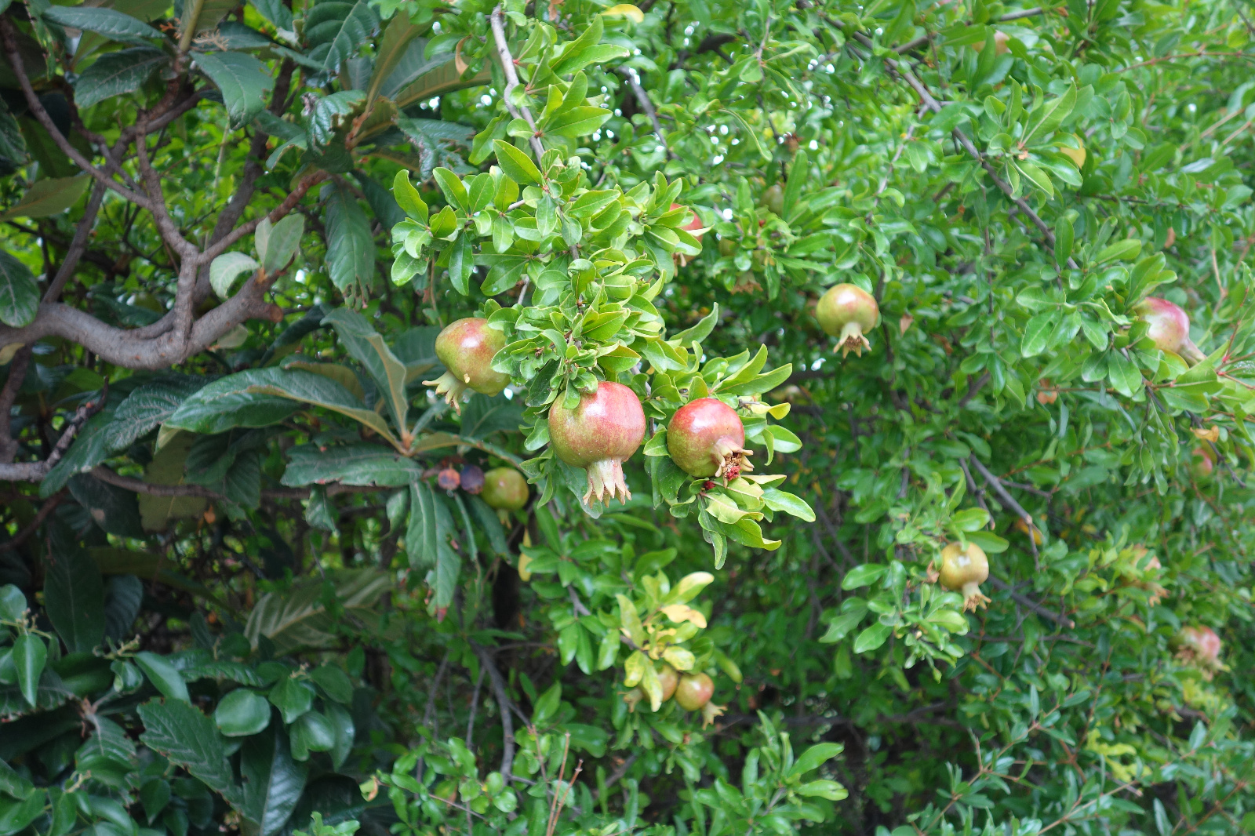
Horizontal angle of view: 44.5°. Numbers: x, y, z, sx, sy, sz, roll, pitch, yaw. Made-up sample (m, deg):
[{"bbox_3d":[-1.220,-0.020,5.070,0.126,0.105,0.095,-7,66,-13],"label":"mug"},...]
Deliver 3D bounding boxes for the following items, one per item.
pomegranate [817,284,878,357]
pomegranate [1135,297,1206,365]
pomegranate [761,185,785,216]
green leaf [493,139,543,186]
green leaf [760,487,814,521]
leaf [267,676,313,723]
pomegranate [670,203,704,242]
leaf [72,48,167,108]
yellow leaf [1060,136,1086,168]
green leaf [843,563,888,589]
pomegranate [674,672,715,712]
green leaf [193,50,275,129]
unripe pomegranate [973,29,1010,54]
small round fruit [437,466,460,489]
[{"bbox_3d":[0.247,-0.110,1.720,0.070,0.081,0.070,0,0,0],"label":"pomegranate"},{"bbox_3d":[0.565,-0.091,1.600,0.092,0.055,0.055,43,0,12],"label":"pomegranate"},{"bbox_3d":[0.183,-0.270,1.900,0.034,0.042,0.034,0,0,0],"label":"pomegranate"},{"bbox_3d":[-0.093,-0.217,1.300,0.026,0.058,0.009,-49,0,-32],"label":"green leaf"},{"bbox_3d":[0.131,0.070,1.250,0.051,0.020,0.011,24,-28,11],"label":"green leaf"},{"bbox_3d":[-0.330,0.275,1.500,0.044,0.050,0.014,6,-20,2],"label":"leaf"},{"bbox_3d":[0.050,-0.186,1.550,0.058,0.066,0.058,0,0,0],"label":"pomegranate"},{"bbox_3d":[-0.545,-0.365,1.650,0.118,0.022,0.055,-28,45,-17],"label":"leaf"},{"bbox_3d":[0.494,-0.294,1.700,0.028,0.038,0.012,0,-3,6],"label":"yellow leaf"},{"bbox_3d":[0.278,0.186,1.800,0.062,0.010,0.026,-14,49,-21],"label":"green leaf"},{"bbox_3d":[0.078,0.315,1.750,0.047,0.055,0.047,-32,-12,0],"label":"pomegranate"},{"bbox_3d":[-0.413,-0.343,1.600,0.068,0.133,0.031,-9,-37,-34],"label":"green leaf"},{"bbox_3d":[0.511,-0.520,2.150,0.058,0.058,0.058,0,0,0],"label":"unripe pomegranate"},{"bbox_3d":[-0.175,0.059,1.500,0.023,0.024,0.023,0,0,0],"label":"small round fruit"}]

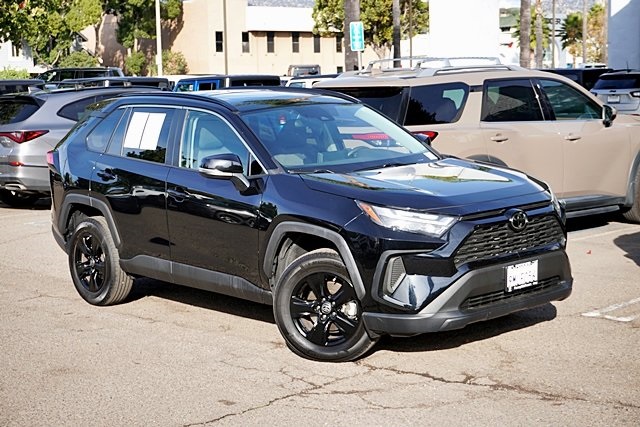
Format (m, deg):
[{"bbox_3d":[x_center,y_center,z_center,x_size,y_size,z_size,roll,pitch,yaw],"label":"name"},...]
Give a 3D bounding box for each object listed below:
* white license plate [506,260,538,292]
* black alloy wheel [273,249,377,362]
[{"bbox_3d":[1.259,0.387,6.731,0.310,0.158,0.020,-8,10,-42],"label":"white license plate"},{"bbox_3d":[0.080,0.574,6.893,0.725,0.725,0.235,1,8,23],"label":"black alloy wheel"}]

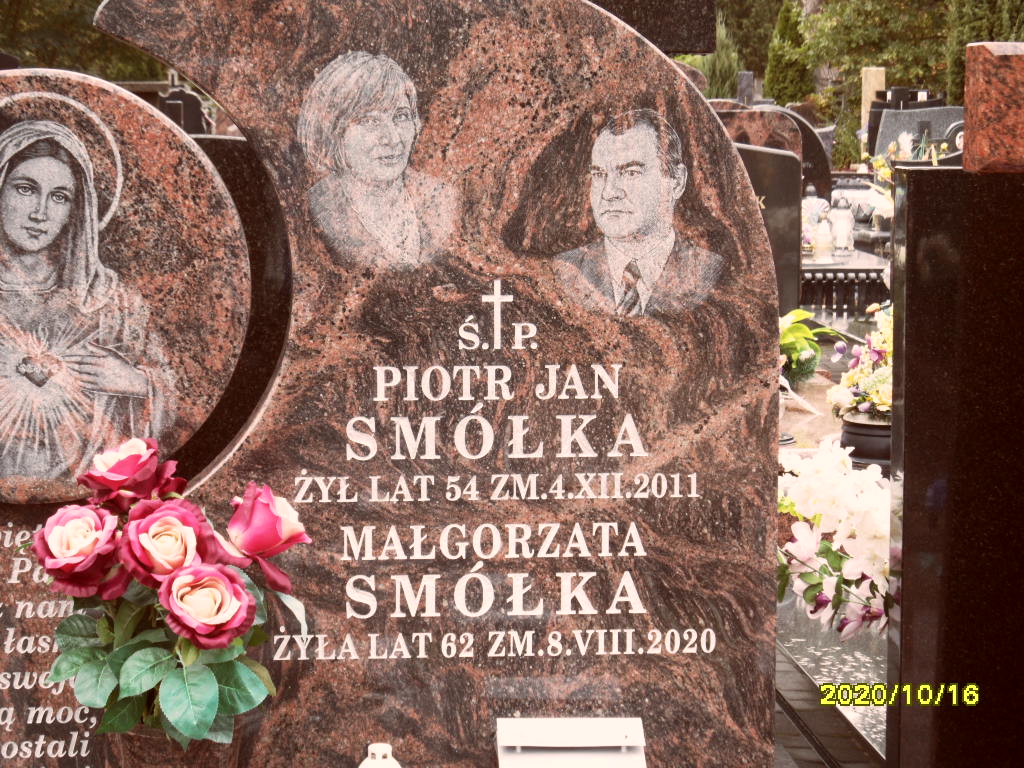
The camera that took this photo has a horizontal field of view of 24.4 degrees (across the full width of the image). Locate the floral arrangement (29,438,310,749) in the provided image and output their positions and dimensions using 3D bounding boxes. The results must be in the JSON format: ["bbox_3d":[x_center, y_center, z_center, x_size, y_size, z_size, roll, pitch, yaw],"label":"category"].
[{"bbox_3d":[-0.379,0.232,2.620,0.300,0.335,0.260,-1,10,0],"label":"floral arrangement"}]

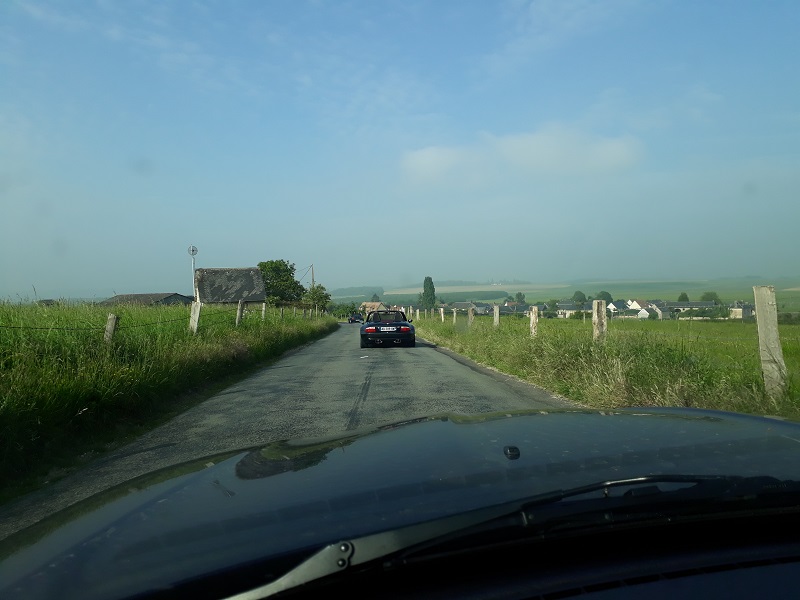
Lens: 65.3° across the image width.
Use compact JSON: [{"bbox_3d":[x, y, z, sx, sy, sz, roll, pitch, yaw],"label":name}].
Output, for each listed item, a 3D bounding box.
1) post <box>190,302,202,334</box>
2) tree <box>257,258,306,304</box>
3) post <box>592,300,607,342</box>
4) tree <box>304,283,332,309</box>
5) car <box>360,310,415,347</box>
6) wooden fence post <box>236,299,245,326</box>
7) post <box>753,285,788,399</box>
[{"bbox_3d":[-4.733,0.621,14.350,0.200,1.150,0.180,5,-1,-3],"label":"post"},{"bbox_3d":[-16.154,-1.346,84.000,7.000,8.000,7.000,0,-1,-3],"label":"tree"},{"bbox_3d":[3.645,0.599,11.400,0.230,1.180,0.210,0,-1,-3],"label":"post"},{"bbox_3d":[-10.119,0.062,77.000,3.700,4.100,3.600,0,-1,-3],"label":"tree"},{"bbox_3d":[-0.430,0.930,21.000,1.740,1.240,4.030,0,-1,-3],"label":"car"},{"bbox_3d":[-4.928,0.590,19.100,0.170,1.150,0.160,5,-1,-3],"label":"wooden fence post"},{"bbox_3d":[3.913,0.488,6.600,0.235,1.250,0.200,-5,-1,-3],"label":"post"}]

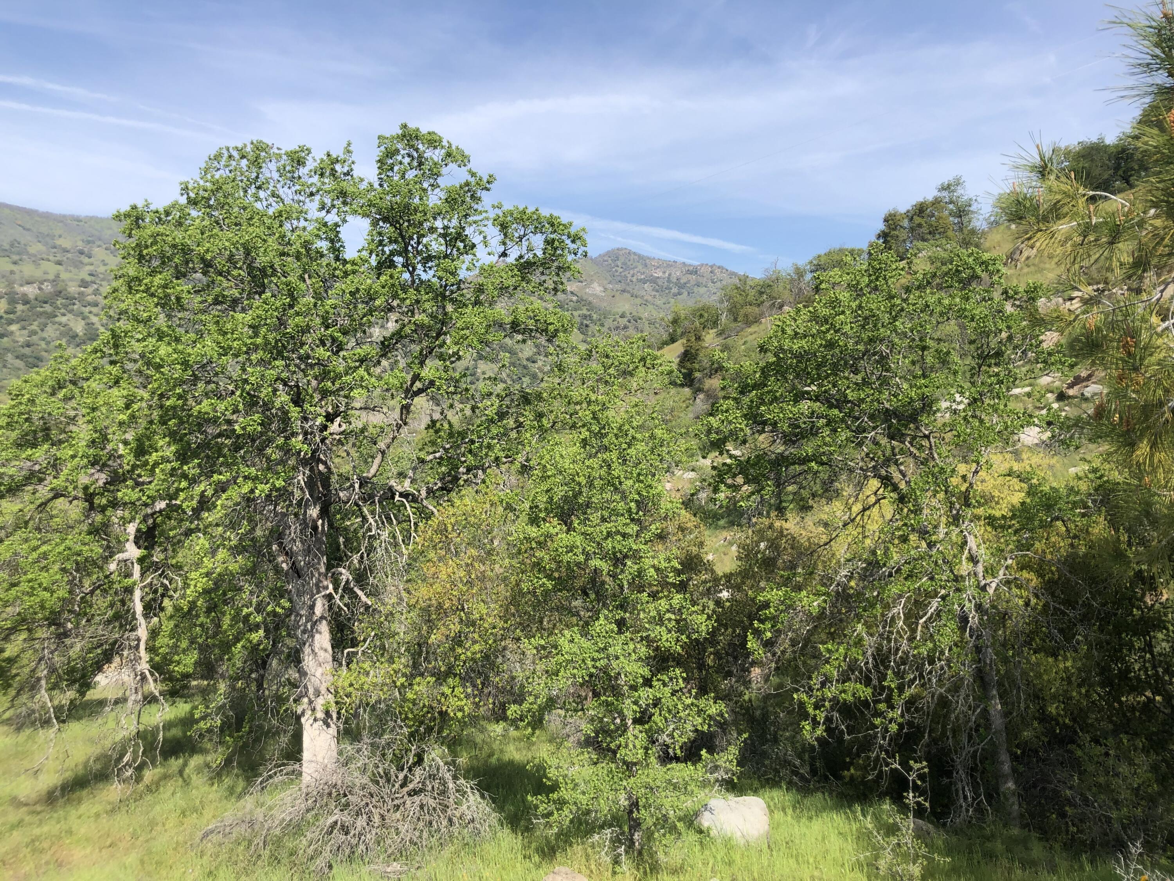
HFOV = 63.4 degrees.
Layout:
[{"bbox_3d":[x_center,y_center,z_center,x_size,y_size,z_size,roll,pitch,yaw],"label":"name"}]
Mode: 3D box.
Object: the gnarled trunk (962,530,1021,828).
[{"bbox_3d":[6.091,3.577,14.300,0.860,4.500,0.620,0,0,0],"label":"gnarled trunk"}]

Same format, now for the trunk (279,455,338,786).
[{"bbox_3d":[-4.551,2.934,15.500,0.960,5.400,0.800,0,0,0],"label":"trunk"}]

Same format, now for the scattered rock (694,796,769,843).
[{"bbox_3d":[2.104,5.484,13.700,1.070,0.680,0.850,0,0,0],"label":"scattered rock"}]

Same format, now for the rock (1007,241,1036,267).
[{"bbox_3d":[26.067,-11.203,57.000,1.800,1.450,1.500,0,0,0],"label":"rock"}]

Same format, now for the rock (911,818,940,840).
[{"bbox_3d":[4.960,5.699,13.900,0.450,0.320,0.400,0,0,0],"label":"rock"}]

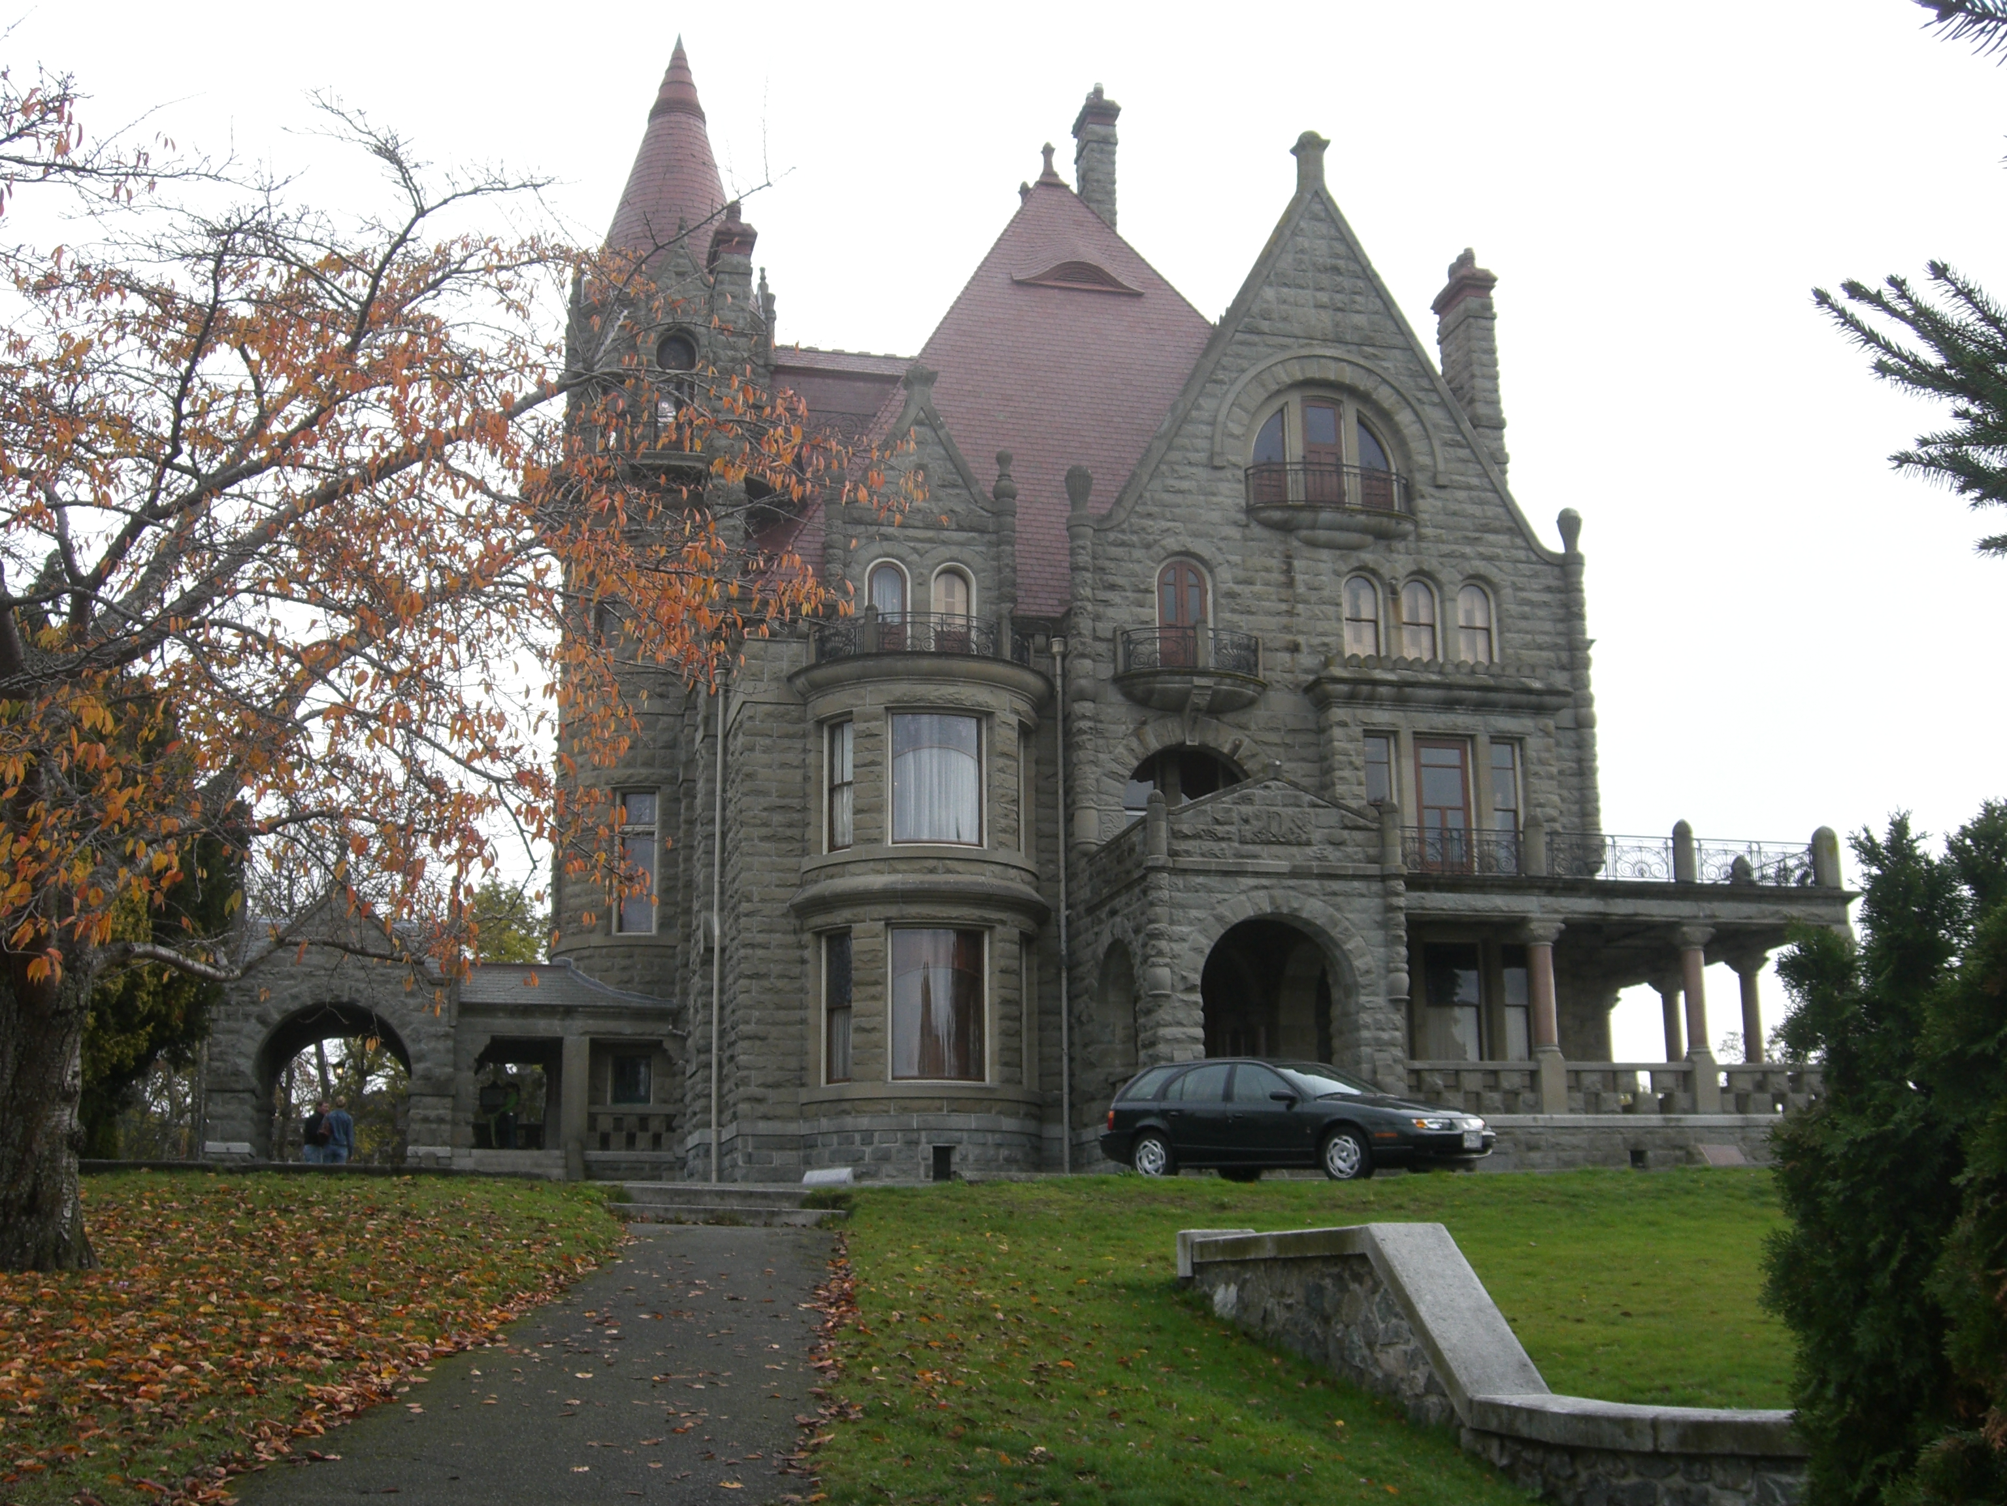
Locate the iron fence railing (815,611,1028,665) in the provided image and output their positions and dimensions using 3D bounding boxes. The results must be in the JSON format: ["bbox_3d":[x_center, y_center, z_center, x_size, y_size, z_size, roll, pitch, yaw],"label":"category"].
[{"bbox_3d":[-1.279,-1.823,38.241,3.800,0.950,1.900,3,-12,-16],"label":"iron fence railing"}]

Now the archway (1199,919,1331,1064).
[{"bbox_3d":[4.482,4.546,37.438,2.620,3.379,0.800,3,-13,-14],"label":"archway"}]

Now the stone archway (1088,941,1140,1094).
[{"bbox_3d":[2.340,5.035,39.310,0.700,3.302,2.662,3,-13,-14],"label":"stone archway"}]

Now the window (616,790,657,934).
[{"bbox_3d":[-7.572,2.242,45.330,0.920,3.050,0.300,0,-11,-2],"label":"window"}]

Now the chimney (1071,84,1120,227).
[{"bbox_3d":[2.491,-15.635,58.908,0.934,4.229,1.250,3,-13,-14],"label":"chimney"}]

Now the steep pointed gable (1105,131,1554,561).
[{"bbox_3d":[6.593,-8.507,45.219,9.800,8.950,1.100,3,-12,-16],"label":"steep pointed gable"}]

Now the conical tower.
[{"bbox_3d":[-7.525,-13.851,50.560,2.978,5.634,2.978,3,-13,-14],"label":"conical tower"}]

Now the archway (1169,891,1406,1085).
[{"bbox_3d":[4.637,4.434,37.664,4.124,4.196,1.200,3,-13,-14],"label":"archway"}]

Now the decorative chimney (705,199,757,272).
[{"bbox_3d":[-5.534,-10.520,45.148,0.950,1.550,1.200,3,-12,-16],"label":"decorative chimney"}]

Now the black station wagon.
[{"bbox_3d":[3.110,3.980,23.700,4.490,1.390,1.700,-13,-18,43],"label":"black station wagon"}]

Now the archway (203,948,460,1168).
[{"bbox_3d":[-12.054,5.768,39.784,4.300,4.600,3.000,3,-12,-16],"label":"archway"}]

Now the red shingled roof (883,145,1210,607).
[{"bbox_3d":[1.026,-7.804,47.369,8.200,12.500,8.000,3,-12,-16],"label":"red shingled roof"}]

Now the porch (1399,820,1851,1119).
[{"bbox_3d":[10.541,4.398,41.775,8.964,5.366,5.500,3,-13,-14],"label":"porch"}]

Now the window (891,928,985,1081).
[{"bbox_3d":[-1.073,4.114,36.021,1.650,2.550,0.350,2,-12,-13],"label":"window"}]

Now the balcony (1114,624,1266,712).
[{"bbox_3d":[3.727,-1.599,42.375,3.100,1.700,0.850,3,-12,-16],"label":"balcony"}]

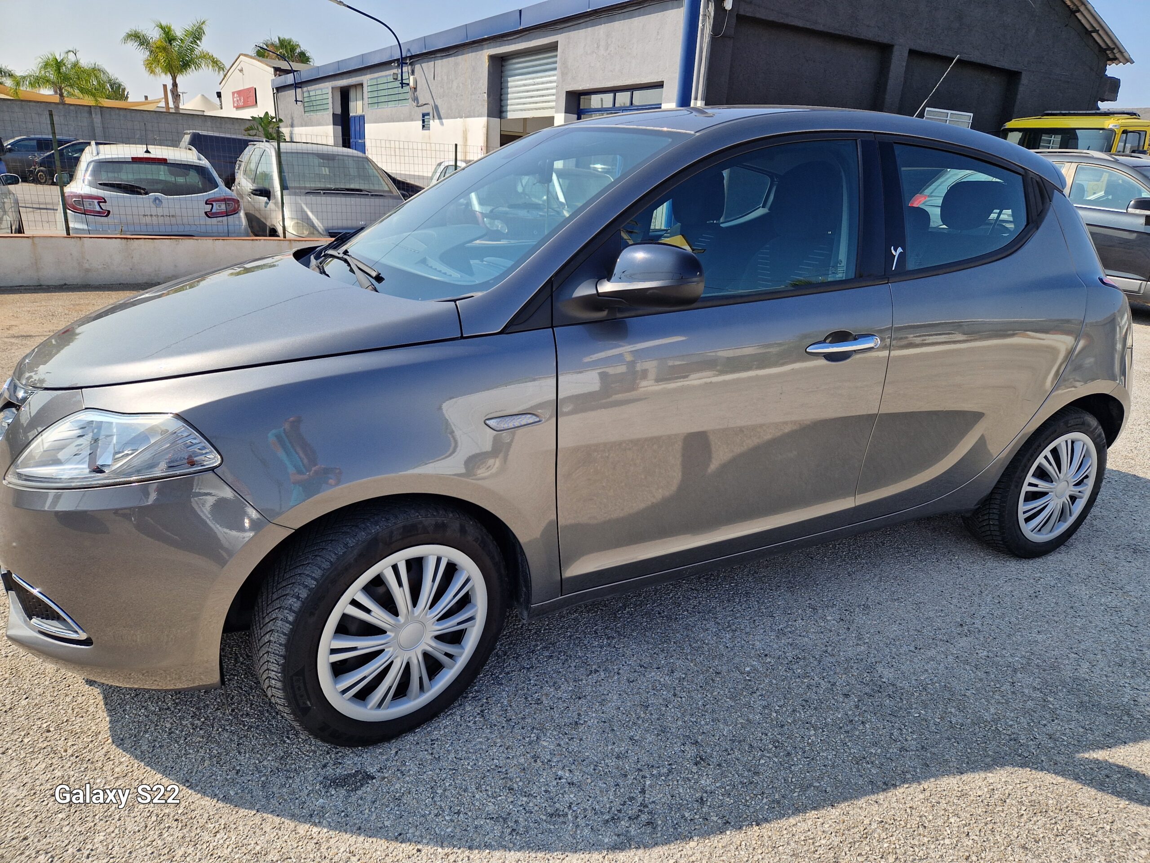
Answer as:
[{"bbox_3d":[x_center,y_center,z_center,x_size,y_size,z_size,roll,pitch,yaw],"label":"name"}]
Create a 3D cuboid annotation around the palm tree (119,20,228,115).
[{"bbox_3d":[-18.191,-15.085,34.992,4.400,6.800,4.400,-6,21,-25],"label":"palm tree"}]

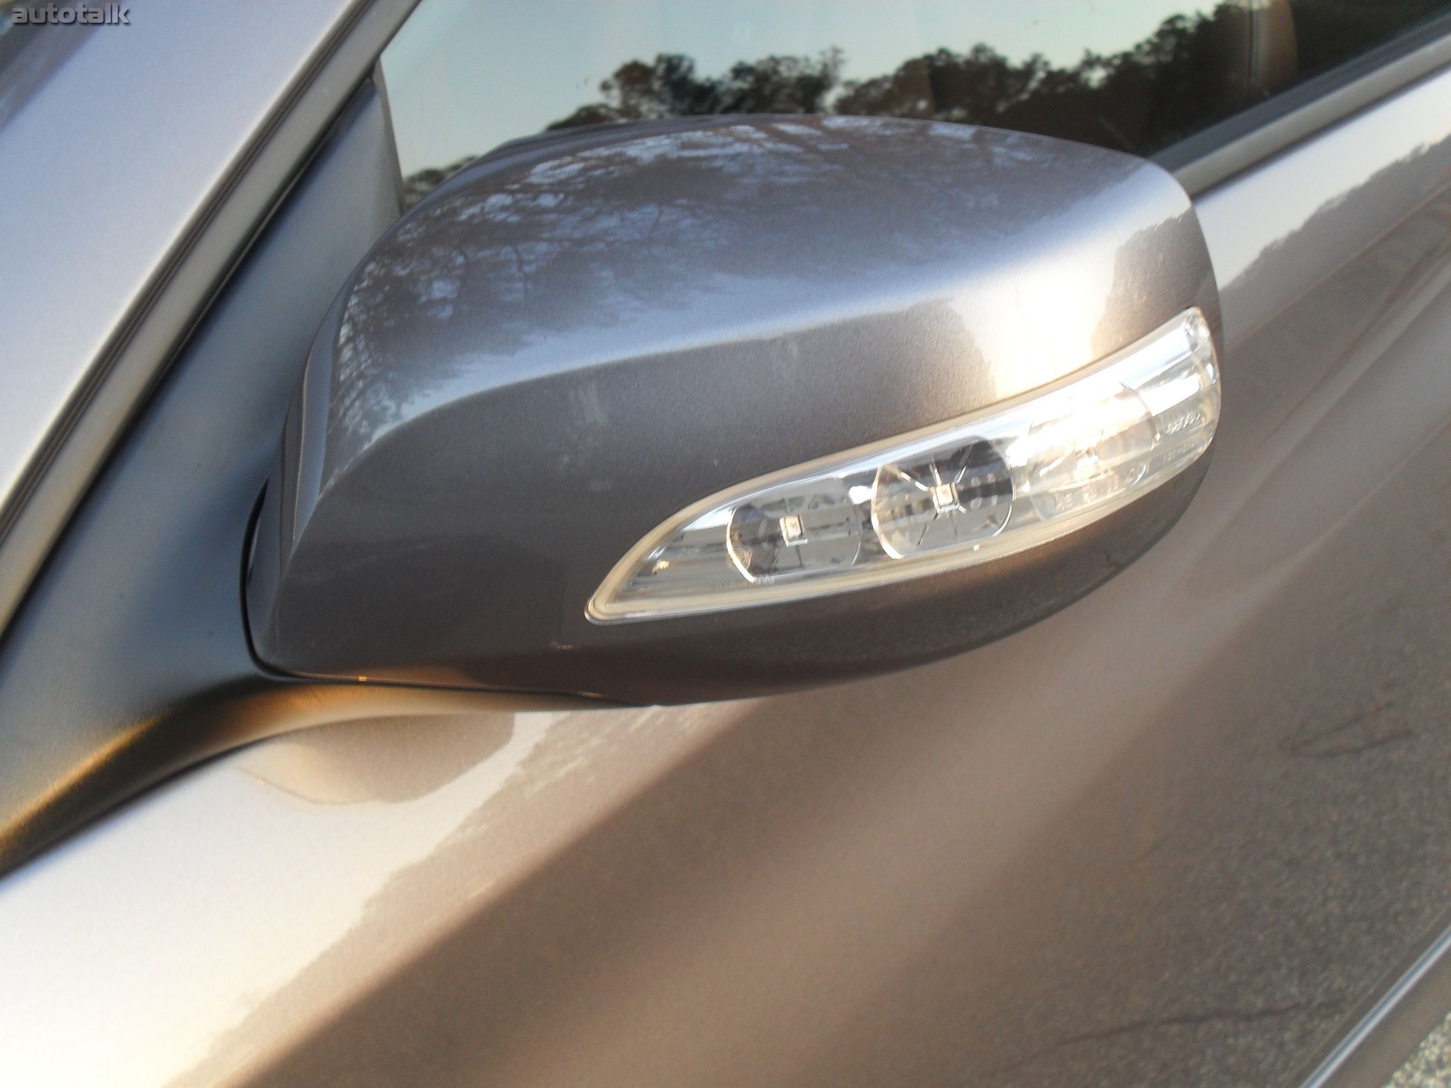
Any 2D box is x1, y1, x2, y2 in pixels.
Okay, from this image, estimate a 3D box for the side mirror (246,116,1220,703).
[{"bbox_3d":[-0.002,-0.036,0.461,0.250,0.148,0.130,3,29,19],"label":"side mirror"}]

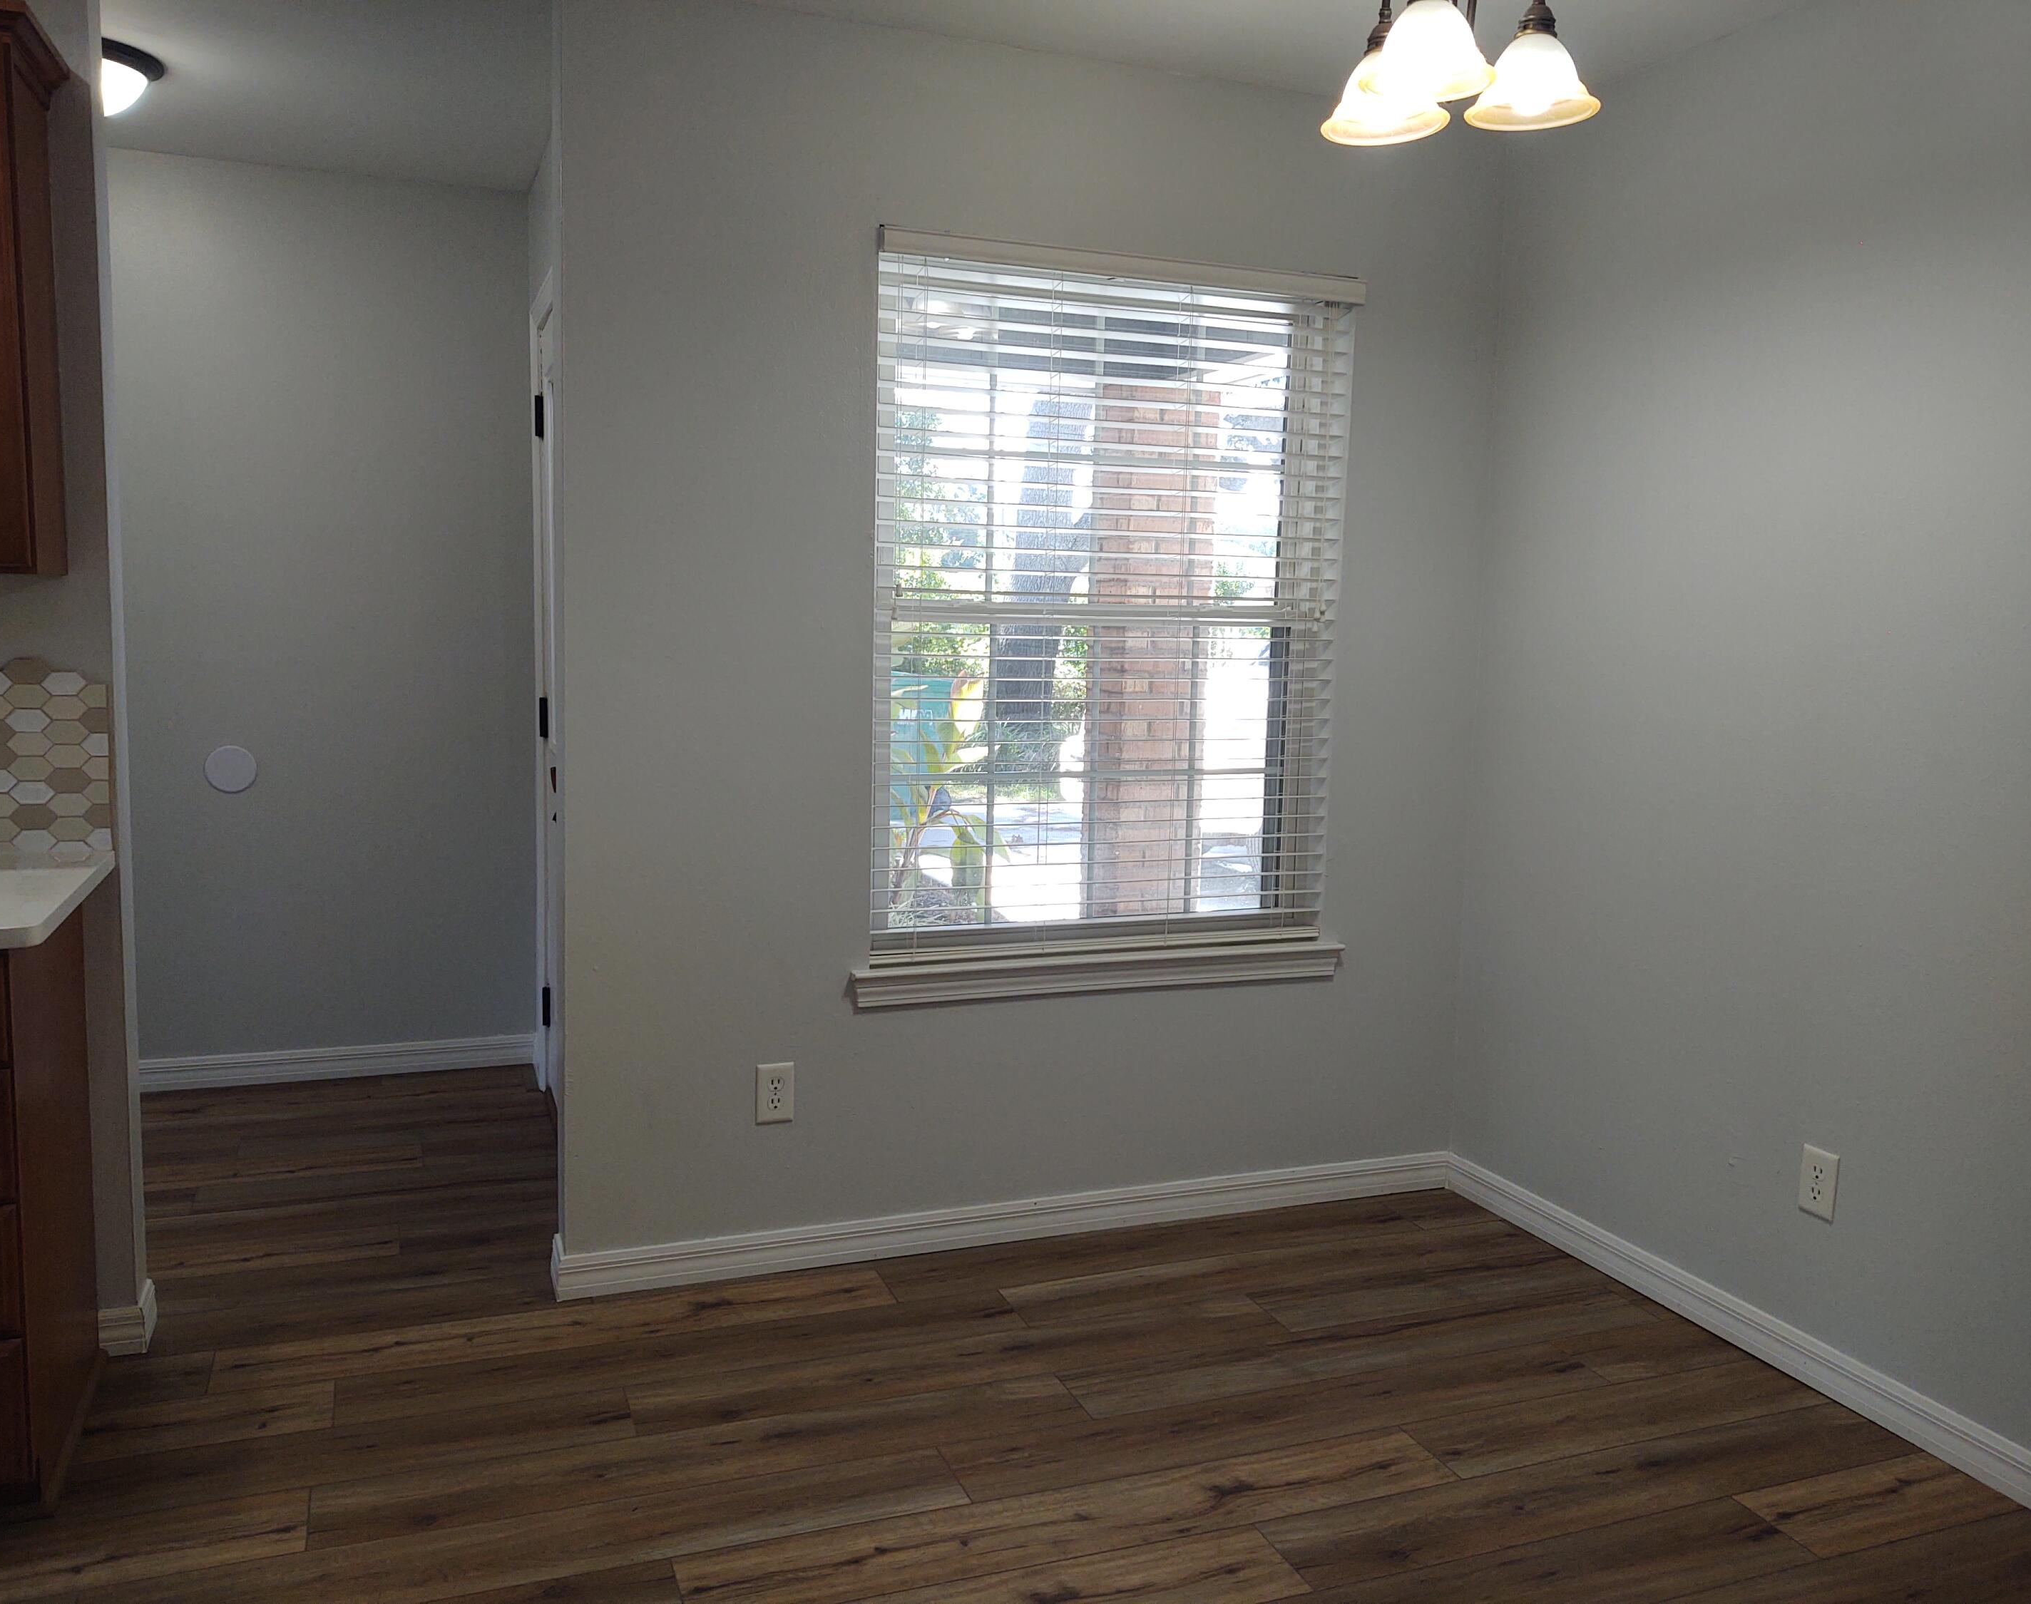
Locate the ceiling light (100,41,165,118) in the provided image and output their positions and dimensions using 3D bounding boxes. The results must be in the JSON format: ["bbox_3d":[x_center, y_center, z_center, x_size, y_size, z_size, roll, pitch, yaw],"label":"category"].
[{"bbox_3d":[-1.991,-1.501,3.470,0.380,0.130,0.380,-1,7,-21],"label":"ceiling light"}]

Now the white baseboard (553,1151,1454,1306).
[{"bbox_3d":[0.073,0.899,3.593,2.058,0.088,0.017,-1,7,-21],"label":"white baseboard"}]

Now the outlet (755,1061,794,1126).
[{"bbox_3d":[-0.481,0.583,3.338,0.074,0.118,0.010,-1,7,-21],"label":"outlet"}]

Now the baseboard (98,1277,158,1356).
[{"bbox_3d":[-1.605,0.930,3.015,0.080,0.088,0.148,-1,7,-21],"label":"baseboard"}]

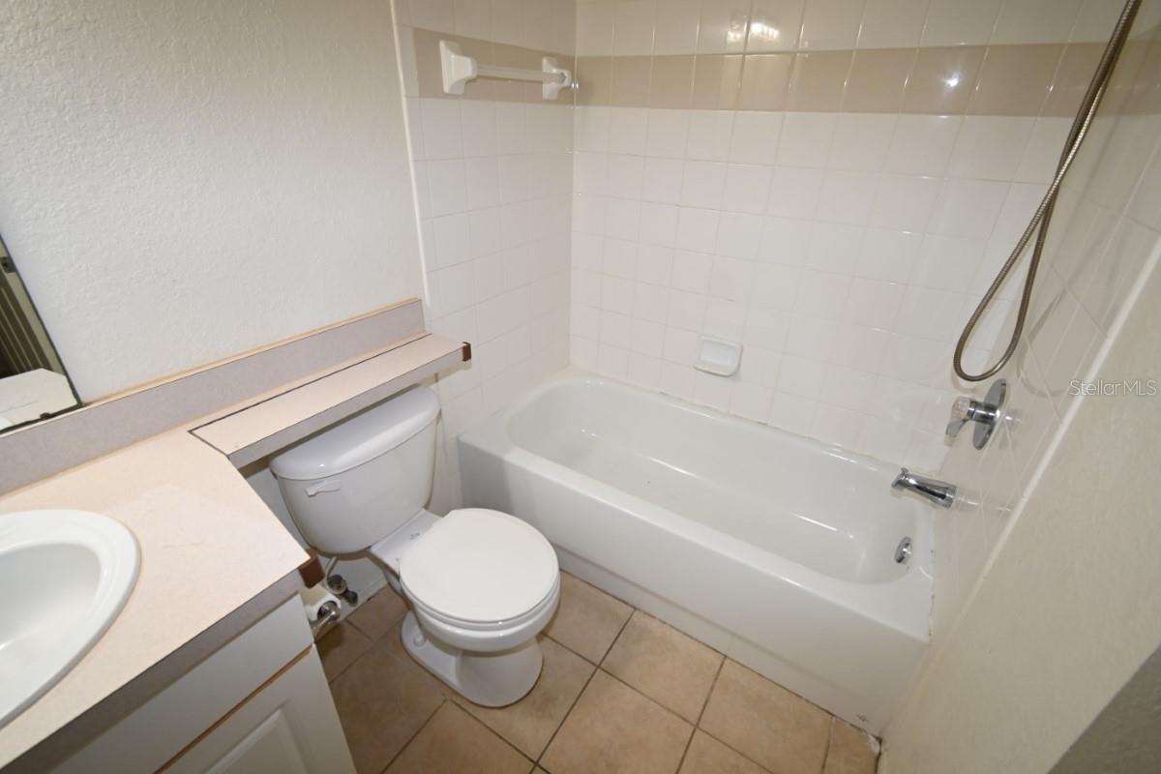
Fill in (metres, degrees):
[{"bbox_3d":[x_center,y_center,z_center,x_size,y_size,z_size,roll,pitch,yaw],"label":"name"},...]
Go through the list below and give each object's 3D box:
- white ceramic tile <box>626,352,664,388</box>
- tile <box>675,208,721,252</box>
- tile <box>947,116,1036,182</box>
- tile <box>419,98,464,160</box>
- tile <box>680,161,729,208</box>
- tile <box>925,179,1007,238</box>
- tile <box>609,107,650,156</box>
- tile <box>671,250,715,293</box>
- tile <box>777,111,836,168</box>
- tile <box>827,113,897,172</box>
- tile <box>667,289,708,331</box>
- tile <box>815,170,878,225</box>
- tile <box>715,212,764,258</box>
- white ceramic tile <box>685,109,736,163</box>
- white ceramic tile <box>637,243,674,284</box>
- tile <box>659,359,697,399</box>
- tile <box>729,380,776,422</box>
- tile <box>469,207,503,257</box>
[{"bbox_3d":[0.282,-0.079,2.152,0.152,0.152,0.009,18,32,27],"label":"white ceramic tile"},{"bbox_3d":[0.432,-0.578,1.783,0.152,0.152,0.008,18,32,27],"label":"tile"},{"bbox_3d":[1.097,-0.638,1.297,0.152,0.152,0.009,18,32,27],"label":"tile"},{"bbox_3d":[-0.382,-0.713,1.343,0.010,0.152,0.152,17,32,26],"label":"tile"},{"bbox_3d":[0.435,-0.714,1.710,0.152,0.152,0.008,18,32,27],"label":"tile"},{"bbox_3d":[1.088,-0.503,1.361,0.152,0.152,0.008,18,32,27],"label":"tile"},{"bbox_3d":[0.180,-0.939,1.786,0.153,0.153,0.010,17,33,26],"label":"tile"},{"bbox_3d":[0.434,-0.448,1.877,0.153,0.153,0.010,17,33,26],"label":"tile"},{"bbox_3d":[0.701,-0.764,1.498,0.152,0.152,0.008,18,32,27],"label":"tile"},{"bbox_3d":[0.835,-0.721,1.432,0.152,0.152,0.010,17,32,26],"label":"tile"},{"bbox_3d":[0.422,-0.304,1.926,0.152,0.152,0.010,17,32,26],"label":"tile"},{"bbox_3d":[0.830,-0.587,1.508,0.152,0.152,0.009,18,32,27],"label":"tile"},{"bbox_3d":[0.570,-0.543,1.735,0.153,0.153,0.010,17,33,26],"label":"tile"},{"bbox_3d":[0.443,-0.851,1.646,0.153,0.152,0.010,18,32,28],"label":"white ceramic tile"},{"bbox_3d":[0.300,-0.491,1.945,0.153,0.153,0.010,17,33,26],"label":"white ceramic tile"},{"bbox_3d":[0.413,-0.035,2.073,0.152,0.152,0.010,17,32,26],"label":"tile"},{"bbox_3d":[0.679,0.053,1.934,0.152,0.152,0.008,18,32,27],"label":"tile"},{"bbox_3d":[-0.317,-0.520,1.627,0.010,0.152,0.153,18,32,28],"label":"tile"}]

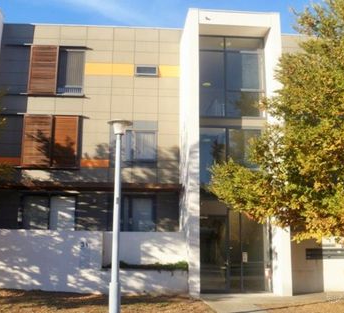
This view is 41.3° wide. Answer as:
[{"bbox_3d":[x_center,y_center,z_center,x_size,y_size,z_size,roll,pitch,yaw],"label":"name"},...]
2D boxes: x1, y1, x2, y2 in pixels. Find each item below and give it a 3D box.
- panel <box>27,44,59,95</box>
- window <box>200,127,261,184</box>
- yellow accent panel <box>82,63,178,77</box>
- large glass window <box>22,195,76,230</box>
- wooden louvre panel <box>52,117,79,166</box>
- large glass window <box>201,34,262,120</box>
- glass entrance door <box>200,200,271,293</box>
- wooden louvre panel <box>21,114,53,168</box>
[{"bbox_3d":[-5.050,-3.436,18.027,1.072,2.055,0.070,1,-13,-3],"label":"panel"},{"bbox_3d":[2.116,0.059,15.889,2.413,2.199,0.100,1,-13,-3],"label":"window"},{"bbox_3d":[-1.579,-3.456,18.383,3.771,0.494,0.060,1,-13,-3],"label":"yellow accent panel"},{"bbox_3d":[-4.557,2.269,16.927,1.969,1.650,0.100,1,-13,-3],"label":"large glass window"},{"bbox_3d":[-4.080,-0.572,17.474,0.970,2.006,0.070,1,-13,-3],"label":"wooden louvre panel"},{"bbox_3d":[2.159,-2.900,16.573,2.433,3.146,0.100,1,-13,-3],"label":"large glass window"},{"bbox_3d":[2.098,3.005,15.210,2.443,2.957,0.100,1,-13,-3],"label":"glass entrance door"},{"bbox_3d":[-5.099,-0.602,17.372,1.079,2.005,0.070,1,-13,-3],"label":"wooden louvre panel"}]

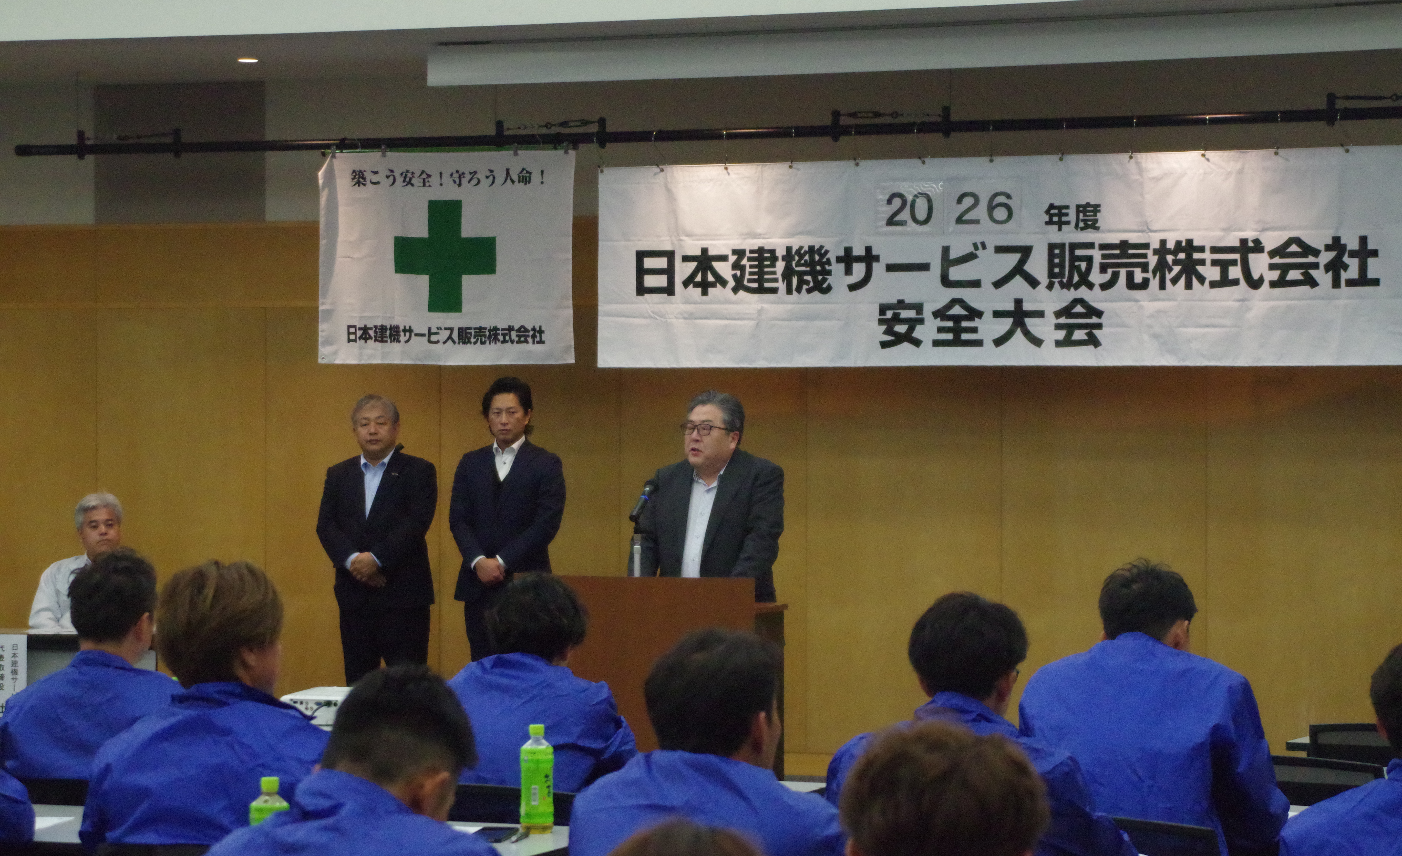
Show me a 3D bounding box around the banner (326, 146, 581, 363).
[{"bbox_3d":[-1.145,-0.754,16.755,1.257,0.939,0.040,0,0,23],"label":"banner"}]

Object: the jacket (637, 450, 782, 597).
[{"bbox_3d":[0.034,0.445,13.650,0.540,0.740,0.420,0,0,18],"label":"jacket"}]

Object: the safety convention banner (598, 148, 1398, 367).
[{"bbox_3d":[1.215,-0.697,15.804,3.600,0.880,0.030,0,0,23],"label":"safety convention banner"}]

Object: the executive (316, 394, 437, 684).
[{"bbox_3d":[-1.348,0.705,15.700,0.505,1.672,0.330,0,0,16],"label":"executive"}]

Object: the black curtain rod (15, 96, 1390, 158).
[{"bbox_3d":[0.071,-1.270,16.277,7.000,0.120,0.070,0,0,23],"label":"black curtain rod"}]

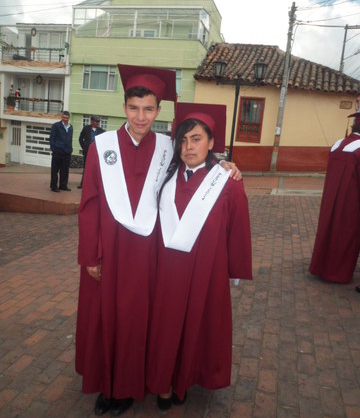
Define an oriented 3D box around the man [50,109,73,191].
[{"bbox_3d":[-2.553,-1.225,7.780,0.500,1.711,0.330,-1,11,-33],"label":"man"}]

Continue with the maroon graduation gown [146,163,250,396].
[{"bbox_3d":[0.127,0.410,1.981,0.560,1.285,0.400,7,9,6],"label":"maroon graduation gown"}]

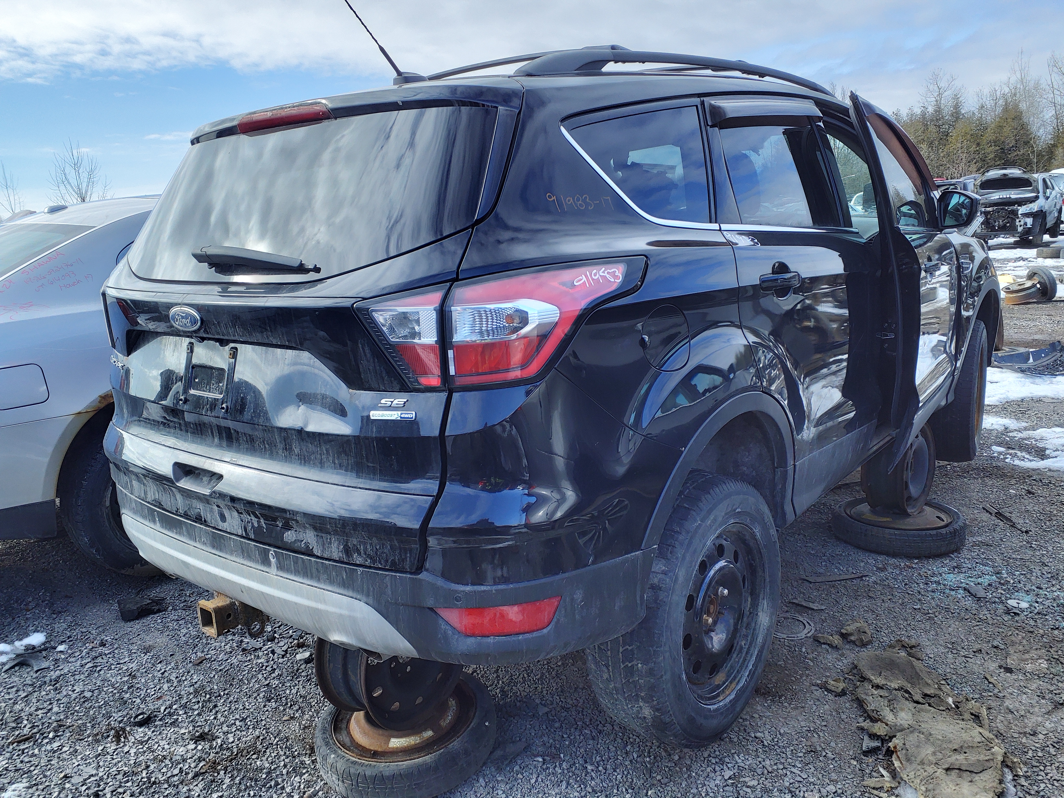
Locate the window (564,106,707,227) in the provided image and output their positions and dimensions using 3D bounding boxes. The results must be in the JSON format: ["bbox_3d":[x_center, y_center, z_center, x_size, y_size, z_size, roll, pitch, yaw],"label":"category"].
[{"bbox_3d":[0.292,-0.543,1.840,0.050,0.310,0.550,-17,1,43],"label":"window"}]

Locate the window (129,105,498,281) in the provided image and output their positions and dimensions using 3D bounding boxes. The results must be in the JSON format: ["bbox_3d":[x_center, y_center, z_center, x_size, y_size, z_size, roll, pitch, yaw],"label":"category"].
[{"bbox_3d":[-0.620,-0.449,1.855,1.270,0.460,0.130,8,-17,39],"label":"window"}]

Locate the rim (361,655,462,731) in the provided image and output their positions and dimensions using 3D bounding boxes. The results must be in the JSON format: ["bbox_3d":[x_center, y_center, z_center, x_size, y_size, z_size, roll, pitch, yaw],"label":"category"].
[{"bbox_3d":[-0.380,0.695,2.225,0.180,0.400,0.400,7,16,37],"label":"rim"}]

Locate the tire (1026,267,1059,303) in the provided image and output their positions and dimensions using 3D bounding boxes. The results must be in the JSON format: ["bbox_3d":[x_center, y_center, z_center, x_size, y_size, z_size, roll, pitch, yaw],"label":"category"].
[{"bbox_3d":[6.579,-1.477,10.300,0.130,0.460,0.460,-10,13,-3],"label":"tire"}]

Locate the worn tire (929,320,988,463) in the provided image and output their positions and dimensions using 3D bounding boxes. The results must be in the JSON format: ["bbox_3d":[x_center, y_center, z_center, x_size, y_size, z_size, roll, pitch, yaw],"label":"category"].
[{"bbox_3d":[2.130,-0.045,4.000,0.240,0.690,0.690,5,16,35],"label":"worn tire"}]

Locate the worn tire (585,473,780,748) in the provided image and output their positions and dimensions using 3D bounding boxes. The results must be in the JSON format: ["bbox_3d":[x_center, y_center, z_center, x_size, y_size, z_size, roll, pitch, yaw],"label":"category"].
[{"bbox_3d":[0.417,0.540,2.110,0.240,0.690,0.690,3,14,41],"label":"worn tire"}]

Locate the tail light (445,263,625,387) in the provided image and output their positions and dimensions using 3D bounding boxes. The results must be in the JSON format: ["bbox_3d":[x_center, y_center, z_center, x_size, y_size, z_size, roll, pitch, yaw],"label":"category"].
[{"bbox_3d":[0.039,-0.145,1.508,0.180,0.210,0.390,7,17,40],"label":"tail light"}]

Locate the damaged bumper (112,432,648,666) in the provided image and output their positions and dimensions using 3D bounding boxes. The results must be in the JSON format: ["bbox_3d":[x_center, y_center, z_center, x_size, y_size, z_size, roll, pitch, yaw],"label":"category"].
[{"bbox_3d":[-0.598,0.226,2.006,1.820,0.460,0.560,8,18,39],"label":"damaged bumper"}]

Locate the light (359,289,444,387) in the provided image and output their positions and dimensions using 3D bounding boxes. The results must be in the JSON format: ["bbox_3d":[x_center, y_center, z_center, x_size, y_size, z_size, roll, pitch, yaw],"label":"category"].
[{"bbox_3d":[-0.226,-0.116,1.494,0.200,0.195,0.120,5,16,31],"label":"light"}]

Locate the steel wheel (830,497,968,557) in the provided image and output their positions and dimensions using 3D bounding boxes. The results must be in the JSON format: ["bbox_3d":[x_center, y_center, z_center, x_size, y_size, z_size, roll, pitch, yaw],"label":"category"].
[{"bbox_3d":[1.554,0.539,3.400,0.515,0.120,0.515,-4,11,-11],"label":"steel wheel"}]

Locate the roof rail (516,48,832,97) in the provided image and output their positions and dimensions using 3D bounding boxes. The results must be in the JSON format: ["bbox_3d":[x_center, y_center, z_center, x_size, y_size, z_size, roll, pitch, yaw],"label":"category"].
[{"bbox_3d":[0.550,-0.963,2.370,0.070,0.100,1.880,7,19,40],"label":"roof rail"}]

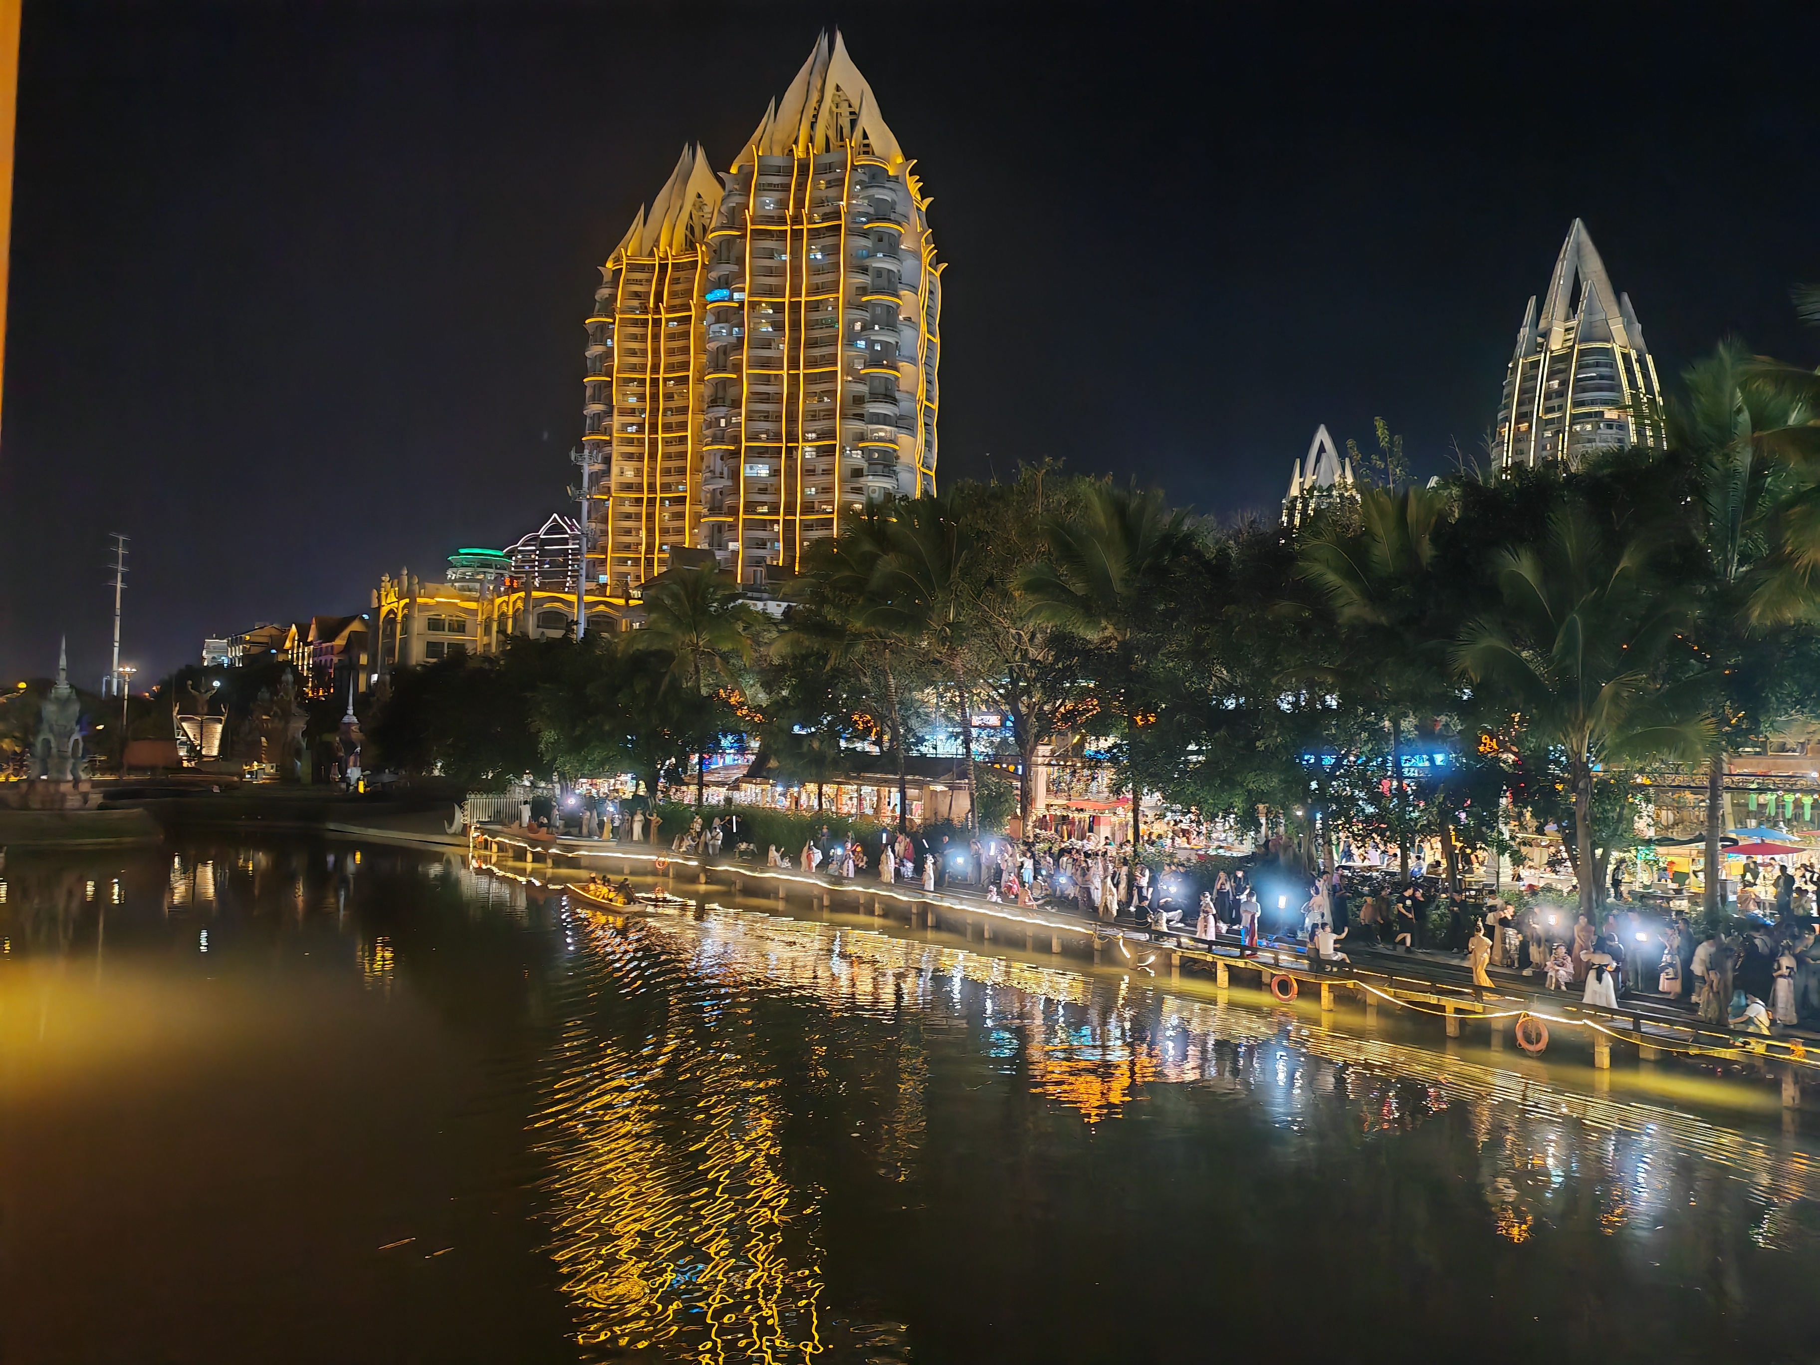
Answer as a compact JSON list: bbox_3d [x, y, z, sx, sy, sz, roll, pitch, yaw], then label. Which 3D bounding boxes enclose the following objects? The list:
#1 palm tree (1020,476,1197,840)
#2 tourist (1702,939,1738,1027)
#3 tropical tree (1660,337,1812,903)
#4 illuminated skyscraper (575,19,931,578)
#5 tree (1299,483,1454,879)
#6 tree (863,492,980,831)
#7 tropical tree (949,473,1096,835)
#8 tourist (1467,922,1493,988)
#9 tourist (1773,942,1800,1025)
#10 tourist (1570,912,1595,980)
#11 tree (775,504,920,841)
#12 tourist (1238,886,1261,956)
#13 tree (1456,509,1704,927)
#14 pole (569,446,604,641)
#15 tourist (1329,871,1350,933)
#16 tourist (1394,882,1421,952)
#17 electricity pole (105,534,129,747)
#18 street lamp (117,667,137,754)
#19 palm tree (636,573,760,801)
[{"bbox_3d":[7.370,-0.208,52.000,6.400,14.530,6.200,1,-2,0],"label":"palm tree"},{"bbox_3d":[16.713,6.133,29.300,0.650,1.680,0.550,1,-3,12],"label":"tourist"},{"bbox_3d":[22.231,-1.099,38.500,4.700,16.270,4.700,1,-2,0],"label":"tropical tree"},{"bbox_3d":[-27.900,-50.940,269.690,63.000,131.500,52.000,1,-2,9],"label":"illuminated skyscraper"},{"bbox_3d":[14.565,0.441,44.000,5.000,13.270,5.000,1,-2,0],"label":"tree"},{"bbox_3d":[0.732,-0.264,58.500,5.200,15.120,5.200,1,-2,0],"label":"tree"},{"bbox_3d":[4.639,-0.405,59.000,6.500,16.957,6.500,1,-3,0],"label":"tropical tree"},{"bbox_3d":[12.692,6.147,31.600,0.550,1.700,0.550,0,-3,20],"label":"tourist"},{"bbox_3d":[16.905,5.825,27.400,0.520,1.630,0.380,1,-2,2],"label":"tourist"},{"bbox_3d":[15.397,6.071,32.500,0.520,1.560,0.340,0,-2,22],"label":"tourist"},{"bbox_3d":[-2.535,0.090,67.500,7.200,16.454,7.200,1,-3,0],"label":"tree"},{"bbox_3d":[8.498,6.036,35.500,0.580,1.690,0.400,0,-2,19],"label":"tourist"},{"bbox_3d":[19.404,1.532,41.000,7.000,12.042,7.000,1,-3,0],"label":"tree"},{"bbox_3d":[-33.186,-6.298,145.000,3.200,35.433,3.200,1,-3,0],"label":"pole"},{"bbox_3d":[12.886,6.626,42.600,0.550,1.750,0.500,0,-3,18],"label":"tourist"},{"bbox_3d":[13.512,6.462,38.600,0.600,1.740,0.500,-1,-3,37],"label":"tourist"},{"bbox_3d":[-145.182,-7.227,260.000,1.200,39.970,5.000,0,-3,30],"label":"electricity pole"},{"bbox_3d":[-82.707,3.681,150.000,1.900,11.120,1.400,2,-2,-18],"label":"street lamp"},{"bbox_3d":[-12.494,1.011,84.000,7.400,15.716,7.400,1,-3,0],"label":"palm tree"}]

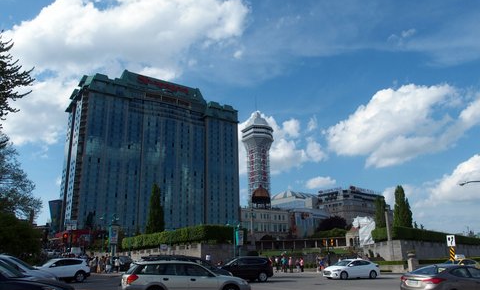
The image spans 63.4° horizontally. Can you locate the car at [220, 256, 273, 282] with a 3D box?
[{"bbox_3d":[0.069,8.539,26.669,4.530,1.680,1.820,6,-17,-22],"label":"car"}]

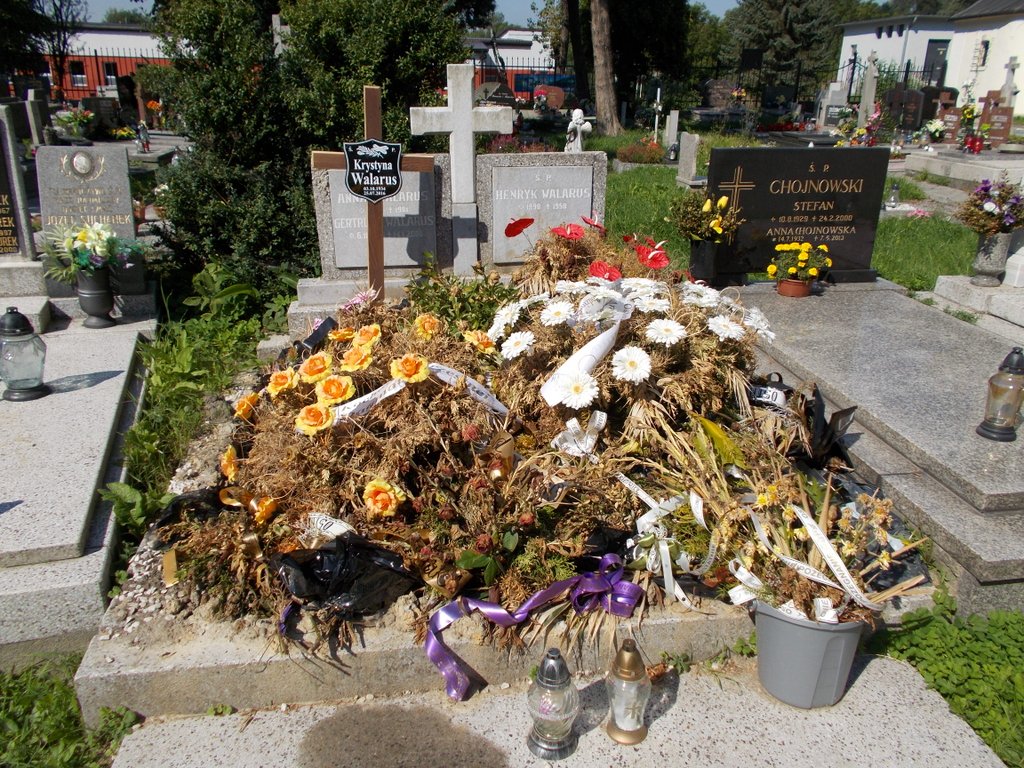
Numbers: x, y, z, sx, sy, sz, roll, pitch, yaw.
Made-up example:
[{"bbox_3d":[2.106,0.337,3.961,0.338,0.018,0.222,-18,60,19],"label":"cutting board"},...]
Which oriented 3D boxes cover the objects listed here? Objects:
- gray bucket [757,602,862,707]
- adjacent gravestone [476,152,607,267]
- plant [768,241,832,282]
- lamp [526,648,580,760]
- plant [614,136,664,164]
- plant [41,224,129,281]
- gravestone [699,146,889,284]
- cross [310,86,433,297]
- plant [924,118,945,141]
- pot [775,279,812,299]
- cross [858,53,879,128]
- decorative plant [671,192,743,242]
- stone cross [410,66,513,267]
[{"bbox_3d":[0.765,0.662,1.998,0.270,0.235,0.270,0,23,0],"label":"gray bucket"},{"bbox_3d":[0.152,-0.884,3.968,0.670,0.600,0.130,-4,23,-8],"label":"adjacent gravestone"},{"bbox_3d":[1.422,-0.604,3.790,0.300,0.200,0.270,-4,23,-9],"label":"plant"},{"bbox_3d":[0.093,0.704,1.723,0.118,0.265,0.118,0,23,0],"label":"lamp"},{"bbox_3d":[1.925,-3.468,11.520,0.720,0.360,0.600,-4,23,-9],"label":"plant"},{"bbox_3d":[-2.011,-0.626,3.636,0.400,0.280,0.320,-6,24,-15],"label":"plant"},{"bbox_3d":[1.465,-0.884,4.043,0.960,0.690,0.120,-3,23,-7],"label":"gravestone"},{"bbox_3d":[-0.650,-0.888,3.662,0.560,1.000,0.060,-4,23,-14],"label":"cross"},{"bbox_3d":[6.592,-3.970,11.999,0.320,0.360,0.320,-4,23,-9],"label":"plant"},{"bbox_3d":[1.436,-0.493,3.937,0.175,0.085,0.175,0,23,0],"label":"pot"},{"bbox_3d":[5.932,-4.908,12.906,0.270,1.380,0.220,-4,23,-9],"label":"cross"},{"bbox_3d":[0.948,-0.807,3.729,0.350,0.240,0.290,-4,23,-9],"label":"decorative plant"},{"bbox_3d":[-0.263,-1.132,4.040,0.500,1.040,0.130,-4,23,-9],"label":"stone cross"}]

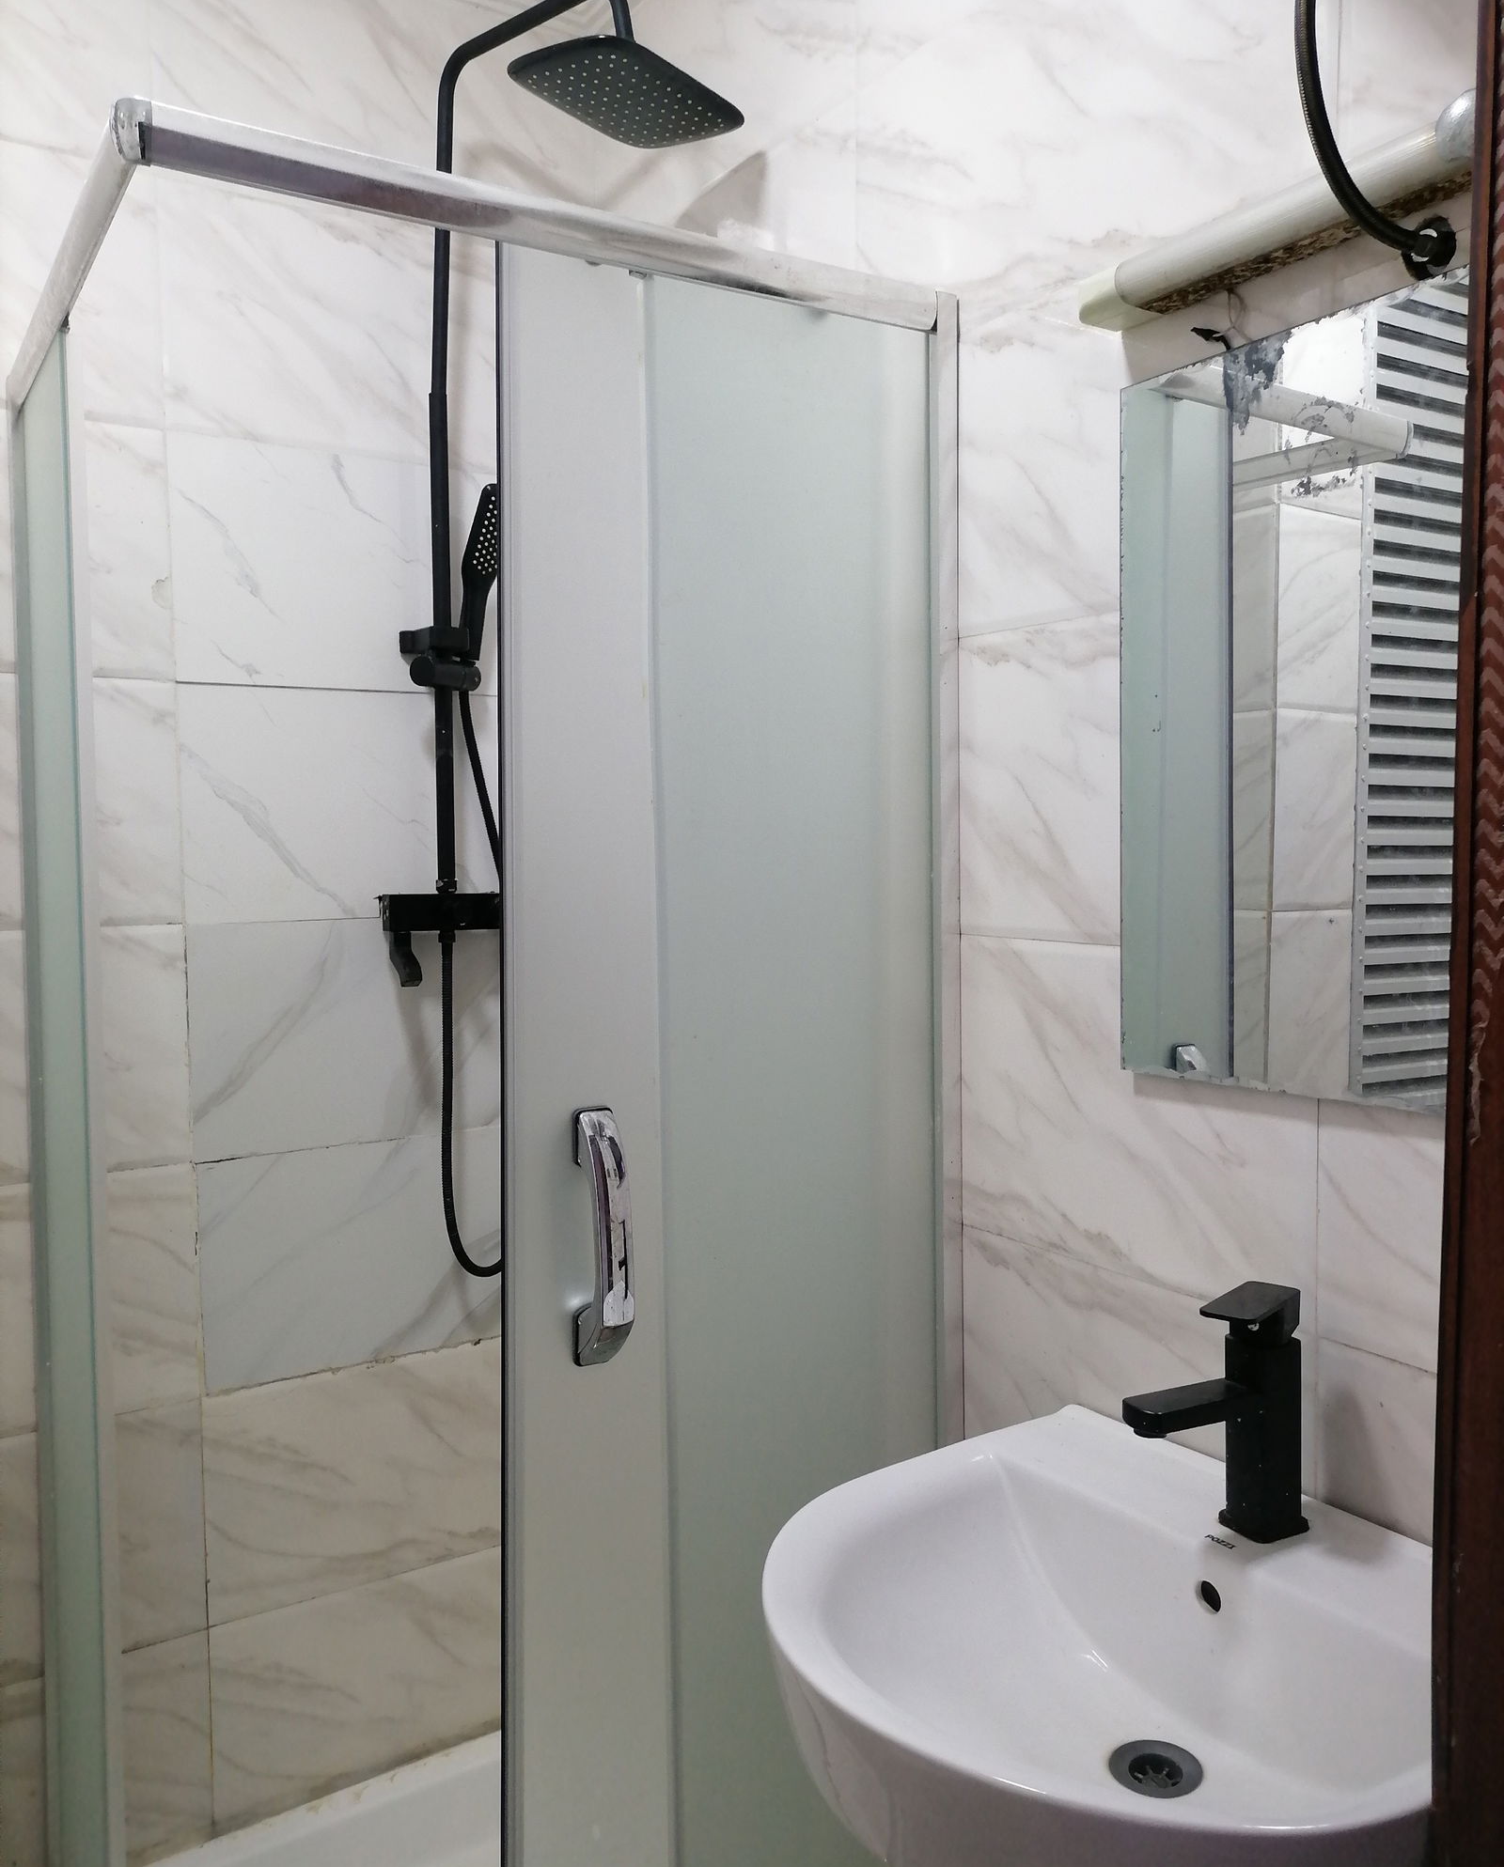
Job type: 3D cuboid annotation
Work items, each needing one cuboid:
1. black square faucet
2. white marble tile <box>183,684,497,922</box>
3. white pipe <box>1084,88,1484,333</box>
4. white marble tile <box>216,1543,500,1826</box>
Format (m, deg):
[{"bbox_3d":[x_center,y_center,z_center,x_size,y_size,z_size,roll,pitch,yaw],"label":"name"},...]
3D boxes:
[{"bbox_3d":[0.351,0.365,1.139,0.150,0.187,0.050,-3,5,-27],"label":"black square faucet"},{"bbox_3d":[-0.453,-0.173,2.013,0.600,0.300,0.012,-3,5,-32],"label":"white marble tile"},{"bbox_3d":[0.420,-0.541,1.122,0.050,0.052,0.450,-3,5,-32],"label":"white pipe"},{"bbox_3d":[-0.442,1.015,2.096,0.600,0.290,0.012,-3,5,-32],"label":"white marble tile"}]

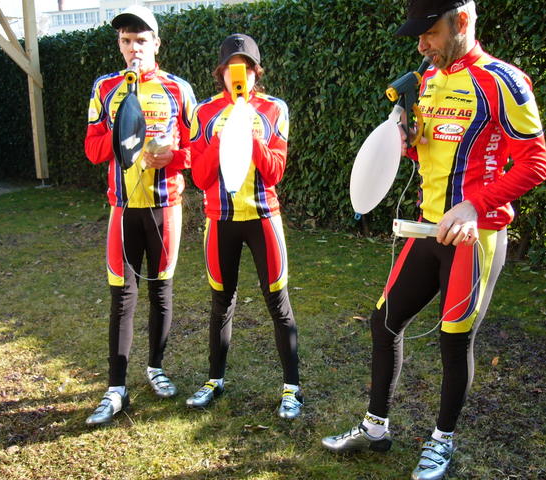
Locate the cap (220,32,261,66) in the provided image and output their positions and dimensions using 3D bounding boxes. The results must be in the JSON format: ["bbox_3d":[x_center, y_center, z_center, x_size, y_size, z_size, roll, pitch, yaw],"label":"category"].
[{"bbox_3d":[-0.136,-0.789,2.691,0.175,0.145,0.260,-1,13,-2],"label":"cap"}]

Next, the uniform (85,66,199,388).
[{"bbox_3d":[-0.590,-0.036,2.908,0.490,1.430,0.380,-1,13,-3],"label":"uniform"}]

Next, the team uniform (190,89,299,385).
[{"bbox_3d":[-0.120,0.028,2.882,0.460,1.360,0.360,-1,13,-4],"label":"team uniform"}]

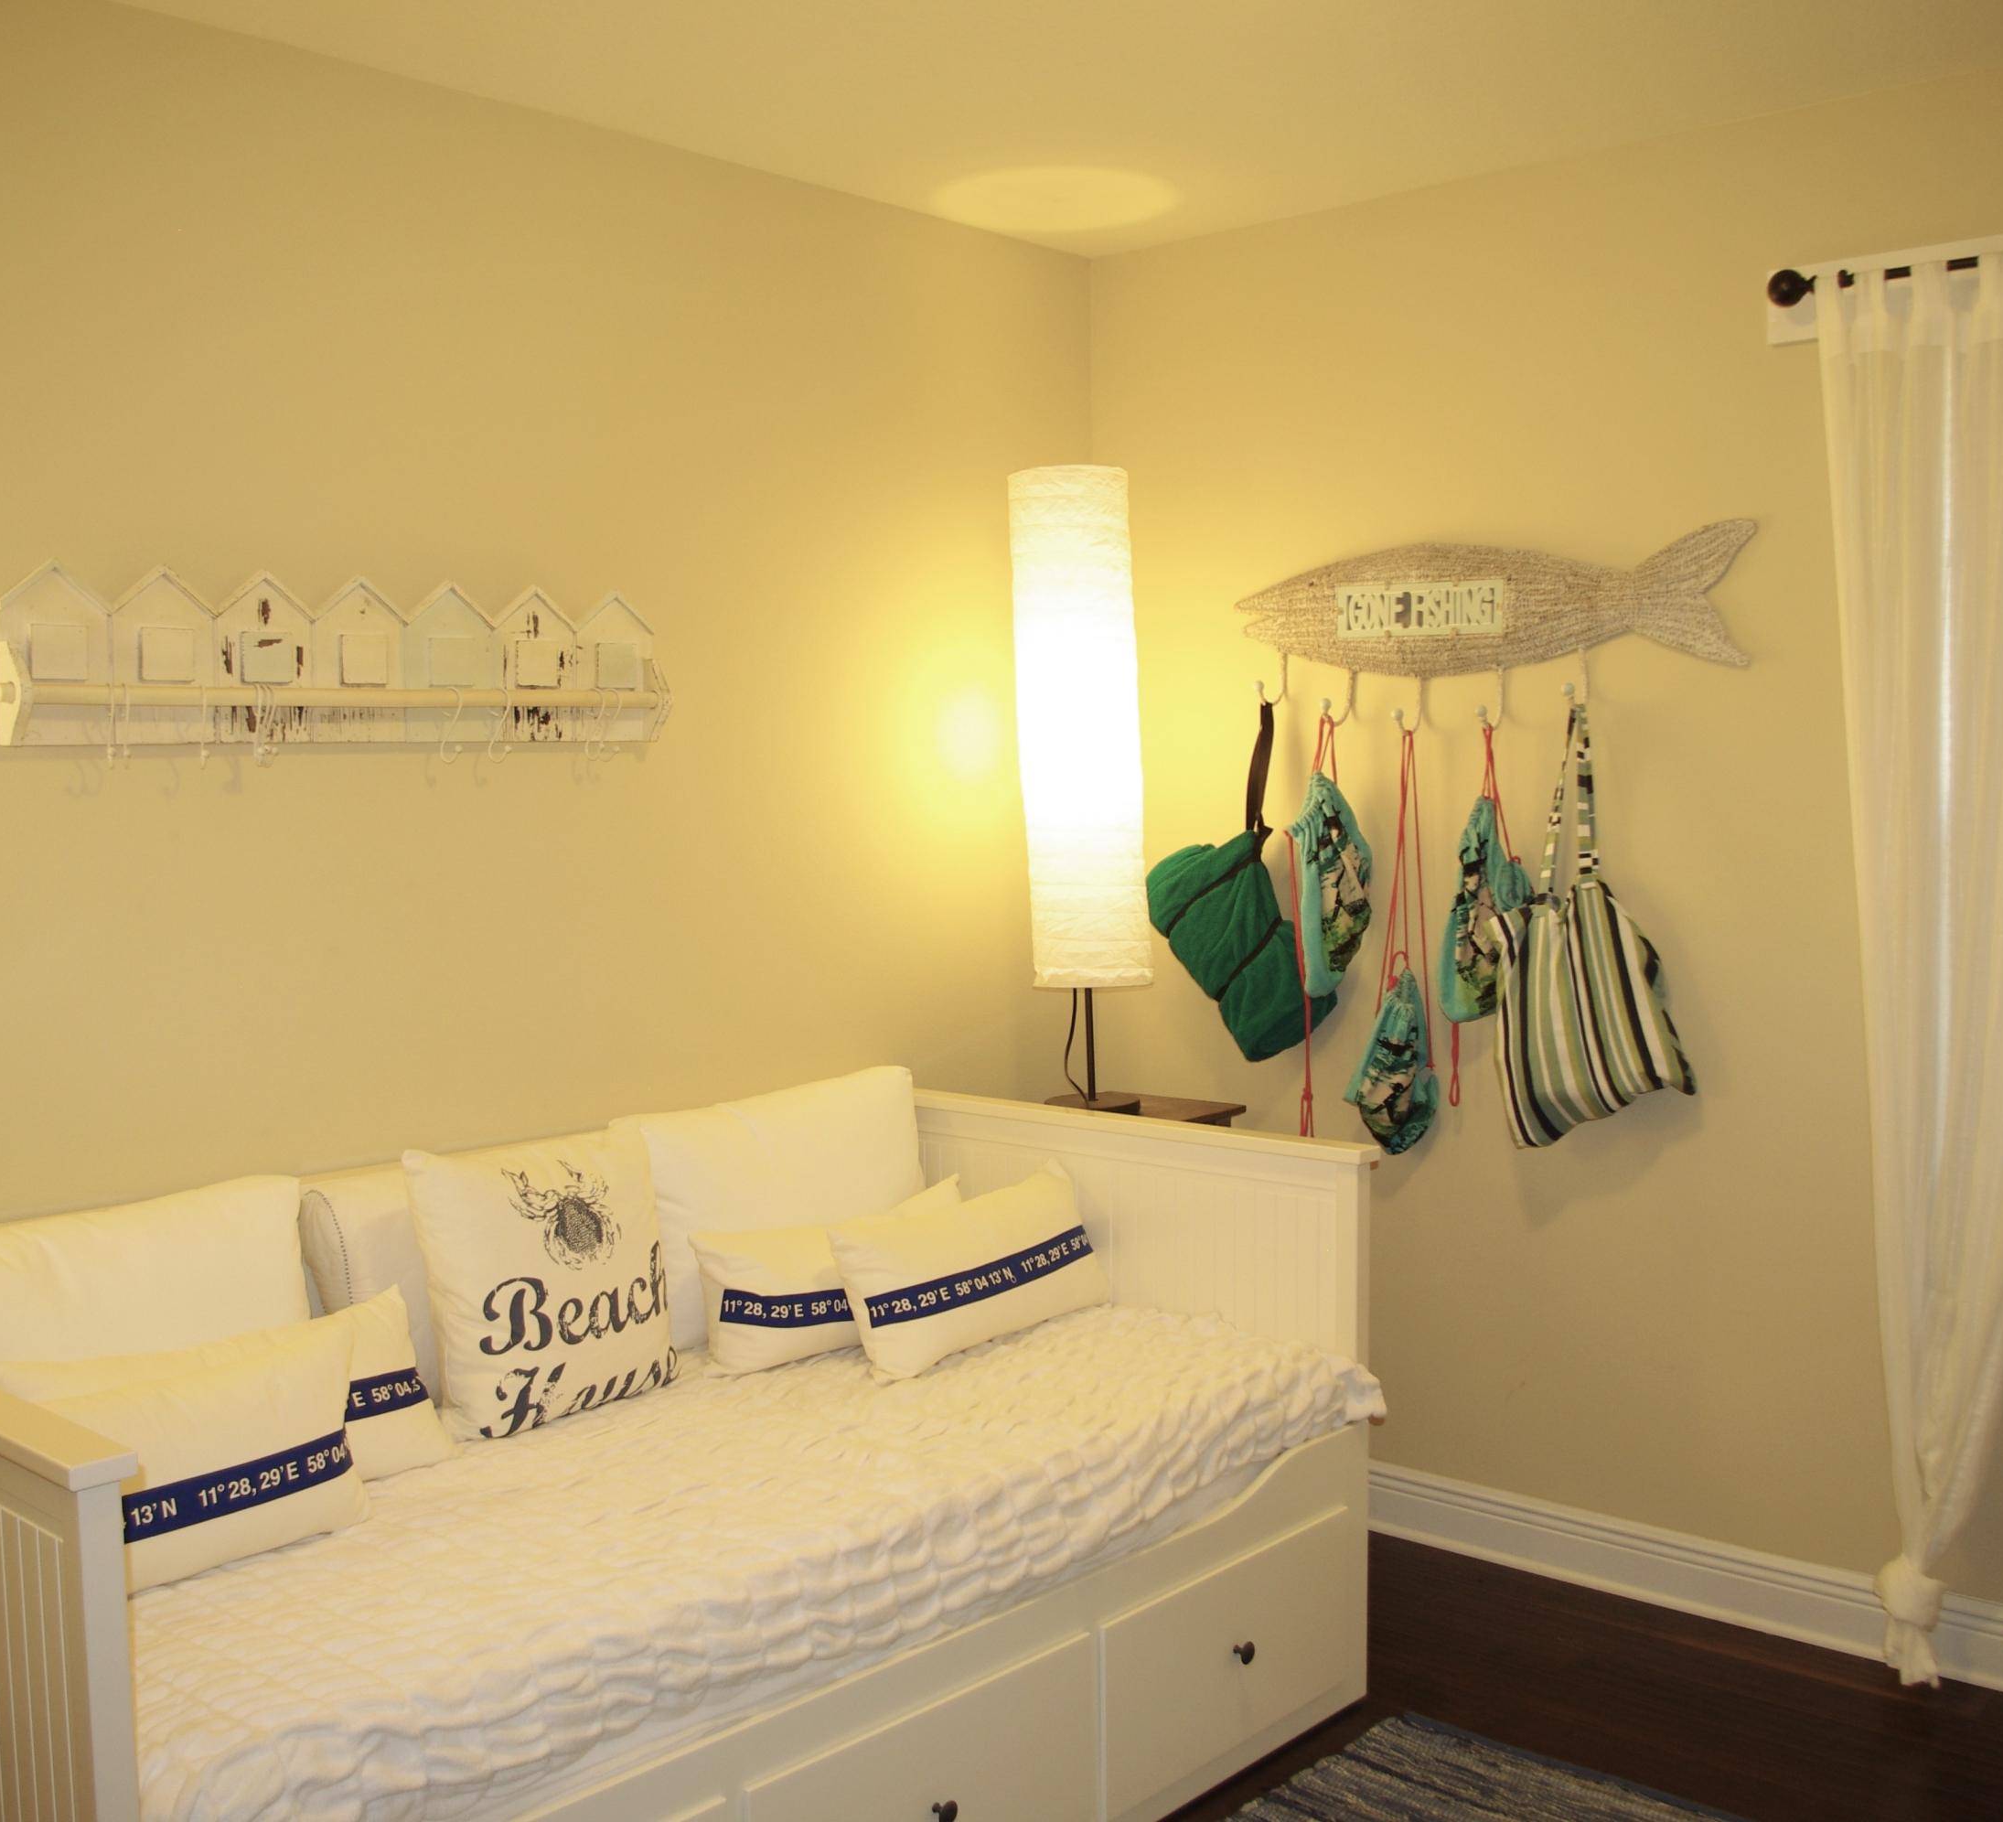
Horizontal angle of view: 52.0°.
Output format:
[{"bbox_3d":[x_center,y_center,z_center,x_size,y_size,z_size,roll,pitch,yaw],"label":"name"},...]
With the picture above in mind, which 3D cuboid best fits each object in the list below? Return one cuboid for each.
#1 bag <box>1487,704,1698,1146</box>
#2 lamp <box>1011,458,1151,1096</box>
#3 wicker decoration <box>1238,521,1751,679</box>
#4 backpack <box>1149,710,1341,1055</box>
[{"bbox_3d":[0.972,0.026,3.385,0.320,0.750,0.120,2,5,42],"label":"bag"},{"bbox_3d":[0.154,-0.215,3.813,0.235,1.180,0.235,-1,3,0],"label":"lamp"},{"bbox_3d":[0.813,-0.521,3.545,1.000,0.235,0.050,2,5,42],"label":"wicker decoration"},{"bbox_3d":[0.441,-0.049,3.832,0.360,0.650,0.160,2,5,42],"label":"backpack"}]

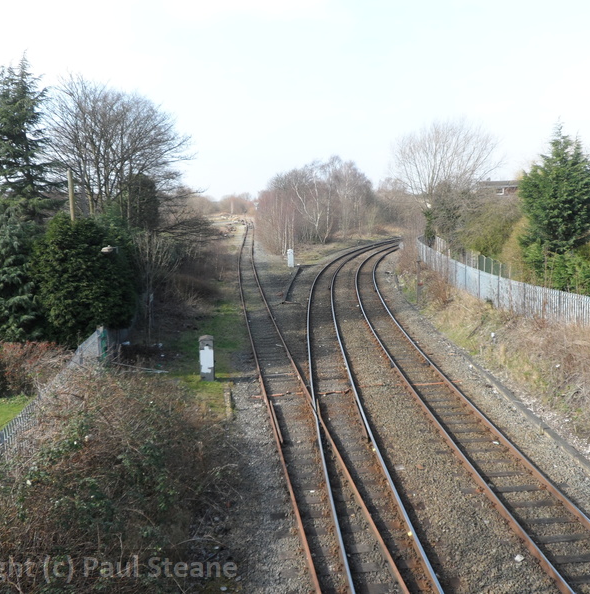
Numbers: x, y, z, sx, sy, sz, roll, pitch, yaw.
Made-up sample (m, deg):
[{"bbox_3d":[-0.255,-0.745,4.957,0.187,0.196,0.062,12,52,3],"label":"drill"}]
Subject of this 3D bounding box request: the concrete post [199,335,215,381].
[{"bbox_3d":[-3.410,2.370,24.995,0.530,1.770,0.500,-1,8,0],"label":"concrete post"}]

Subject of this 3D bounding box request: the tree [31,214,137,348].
[{"bbox_3d":[-9.261,-0.497,28.903,4.700,6.400,4.500,-1,8,0],"label":"tree"}]

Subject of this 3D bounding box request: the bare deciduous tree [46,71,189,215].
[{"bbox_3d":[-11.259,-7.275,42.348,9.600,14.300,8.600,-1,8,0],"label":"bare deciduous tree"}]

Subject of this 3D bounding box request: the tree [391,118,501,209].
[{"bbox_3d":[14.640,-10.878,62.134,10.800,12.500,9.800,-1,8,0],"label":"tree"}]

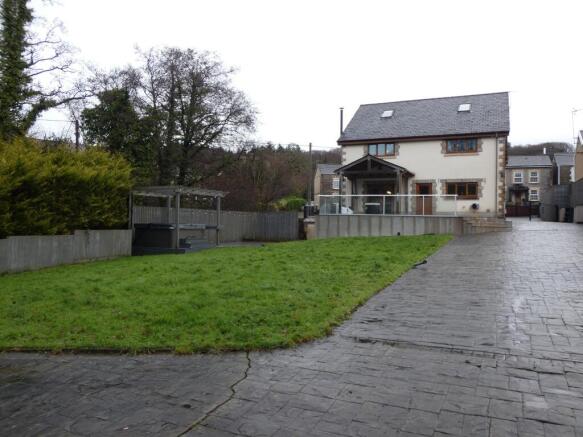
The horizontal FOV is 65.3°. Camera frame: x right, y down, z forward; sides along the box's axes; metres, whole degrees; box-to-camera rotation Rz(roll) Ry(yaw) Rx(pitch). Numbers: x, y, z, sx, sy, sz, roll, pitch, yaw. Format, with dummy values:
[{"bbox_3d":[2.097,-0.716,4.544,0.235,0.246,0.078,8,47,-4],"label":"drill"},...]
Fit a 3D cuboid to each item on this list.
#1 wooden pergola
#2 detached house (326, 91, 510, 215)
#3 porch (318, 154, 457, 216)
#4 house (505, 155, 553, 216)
[{"bbox_3d":[-5.098,-0.037,20.704,2.650,2.563,4.450,1,0,16],"label":"wooden pergola"},{"bbox_3d":[9.884,-4.326,32.827,10.346,8.636,10.617,1,0,24],"label":"detached house"},{"bbox_3d":[6.076,-1.976,27.018,7.526,3.668,4.800,1,0,24],"label":"porch"},{"bbox_3d":[30.957,-4.703,60.726,6.028,7.241,6.200,1,0,20],"label":"house"}]

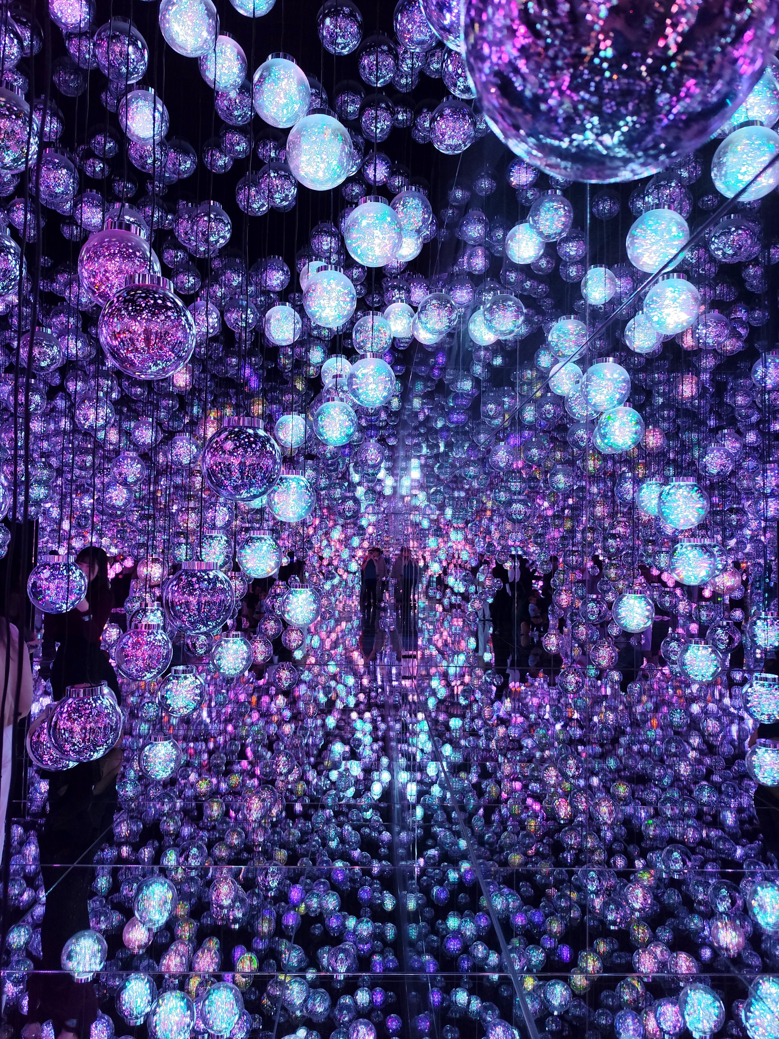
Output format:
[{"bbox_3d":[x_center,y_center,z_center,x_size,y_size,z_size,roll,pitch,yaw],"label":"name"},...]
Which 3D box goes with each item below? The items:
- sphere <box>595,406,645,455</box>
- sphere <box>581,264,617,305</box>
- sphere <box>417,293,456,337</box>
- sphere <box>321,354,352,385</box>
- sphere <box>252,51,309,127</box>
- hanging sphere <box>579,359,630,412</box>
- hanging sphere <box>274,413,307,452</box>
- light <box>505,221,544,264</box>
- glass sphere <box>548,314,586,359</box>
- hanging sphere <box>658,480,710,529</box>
[{"bbox_3d":[1.273,-0.502,3.795,0.243,0.253,0.243,0,-3,19],"label":"sphere"},{"bbox_3d":[1.412,-1.577,4.650,0.230,0.250,0.230,-1,-3,17],"label":"sphere"},{"bbox_3d":[0.301,-1.299,4.339,0.243,0.253,0.243,1,-3,4],"label":"sphere"},{"bbox_3d":[-0.357,-1.039,4.788,0.230,0.250,0.230,0,-3,-4],"label":"sphere"},{"bbox_3d":[-0.440,-1.748,2.832,0.230,0.250,0.230,0,-3,-9],"label":"sphere"},{"bbox_3d":[1.139,-0.696,3.610,0.243,0.253,0.243,0,-3,17],"label":"hanging sphere"},{"bbox_3d":[-0.685,-0.622,4.823,0.230,0.250,0.230,0,-3,-8],"label":"hanging sphere"},{"bbox_3d":[0.801,-1.637,4.073,0.230,0.250,0.230,-1,-3,11],"label":"light"},{"bbox_3d":[1.132,-1.149,4.395,0.243,0.253,0.243,0,-3,14],"label":"glass sphere"},{"bbox_3d":[1.427,-0.076,3.353,0.230,0.250,0.230,-1,-3,23],"label":"hanging sphere"}]

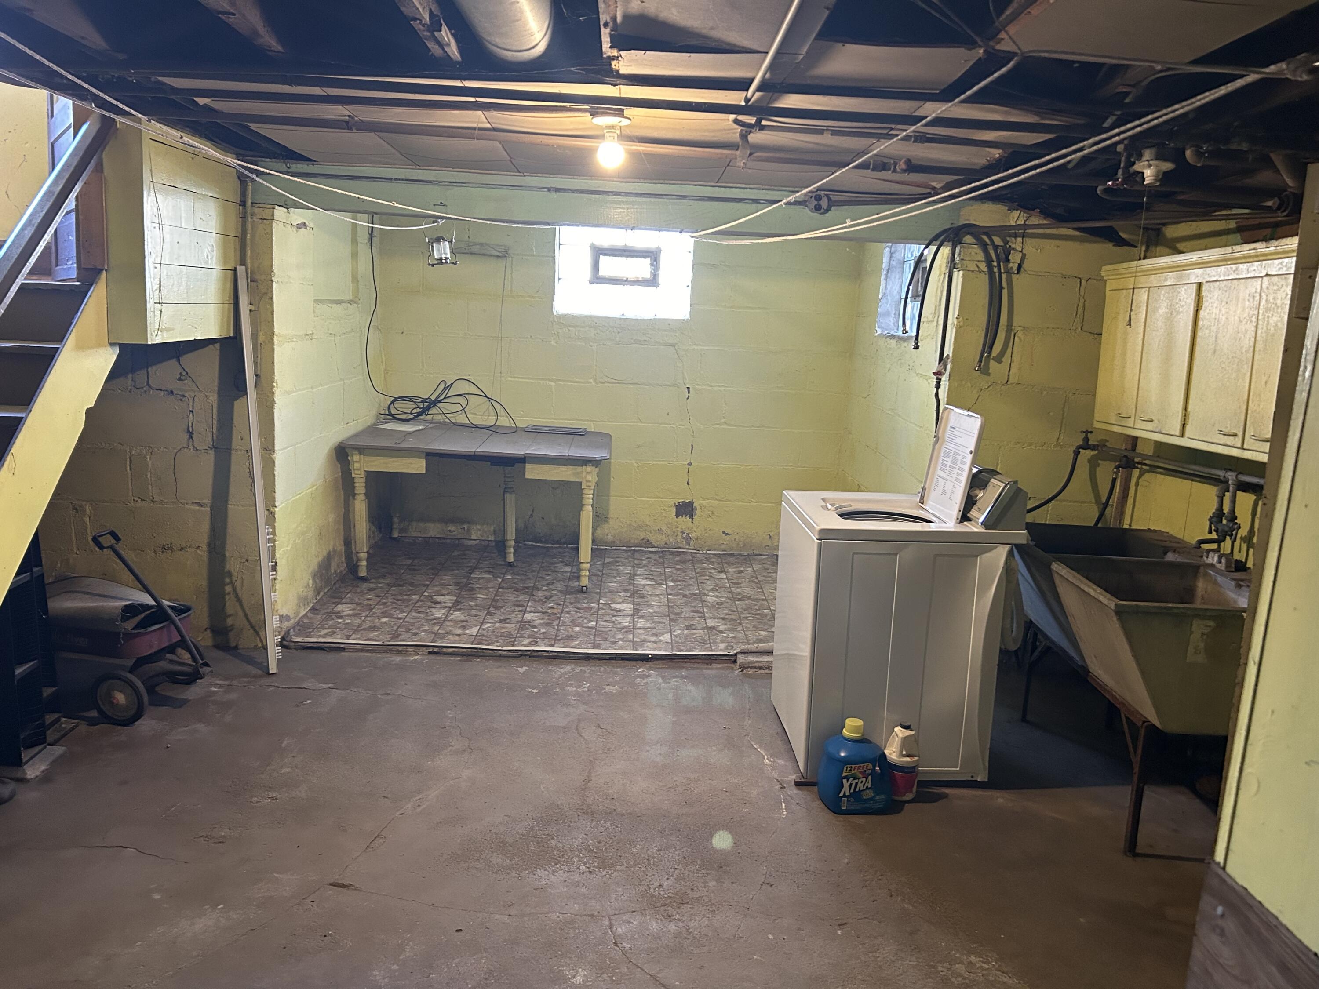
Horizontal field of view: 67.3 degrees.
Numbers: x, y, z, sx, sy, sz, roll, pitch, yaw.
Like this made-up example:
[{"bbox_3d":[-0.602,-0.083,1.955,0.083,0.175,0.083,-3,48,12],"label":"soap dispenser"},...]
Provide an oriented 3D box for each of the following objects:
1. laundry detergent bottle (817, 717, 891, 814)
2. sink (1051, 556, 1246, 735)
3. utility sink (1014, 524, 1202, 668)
[{"bbox_3d":[0.646,0.894,3.290,0.232,0.290,0.130,4,10,7],"label":"laundry detergent bottle"},{"bbox_3d":[1.617,0.465,3.149,0.640,0.390,0.590,3,10,1],"label":"sink"},{"bbox_3d":[1.638,0.364,3.701,0.640,0.390,0.580,3,10,1],"label":"utility sink"}]

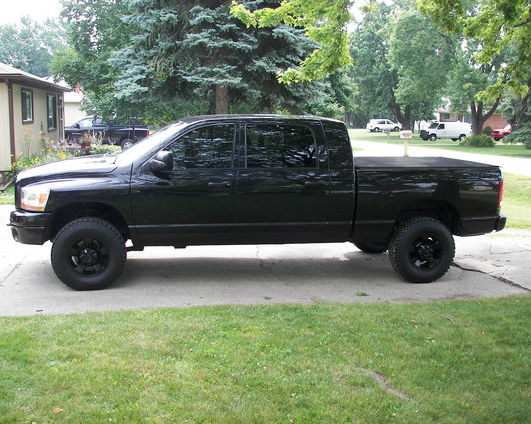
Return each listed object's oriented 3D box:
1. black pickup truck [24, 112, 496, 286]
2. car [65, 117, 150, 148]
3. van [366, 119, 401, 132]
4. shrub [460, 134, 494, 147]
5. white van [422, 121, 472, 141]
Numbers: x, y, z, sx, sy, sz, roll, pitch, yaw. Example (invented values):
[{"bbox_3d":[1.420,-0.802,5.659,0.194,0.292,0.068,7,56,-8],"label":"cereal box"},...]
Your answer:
[{"bbox_3d":[-0.038,-0.260,8.026,6.280,2.070,2.060,0,9,-9],"label":"black pickup truck"},{"bbox_3d":[-9.505,-4.354,33.493,5.790,1.950,2.020,0,9,-9],"label":"car"},{"bbox_3d":[16.460,-11.907,81.086,4.900,1.780,1.950,-1,9,-10],"label":"van"},{"bbox_3d":[19.570,-6.541,54.002,3.000,1.120,2.600,4,9,19],"label":"shrub"},{"bbox_3d":[19.799,-8.772,64.359,5.550,2.120,2.030,-1,9,-11],"label":"white van"}]

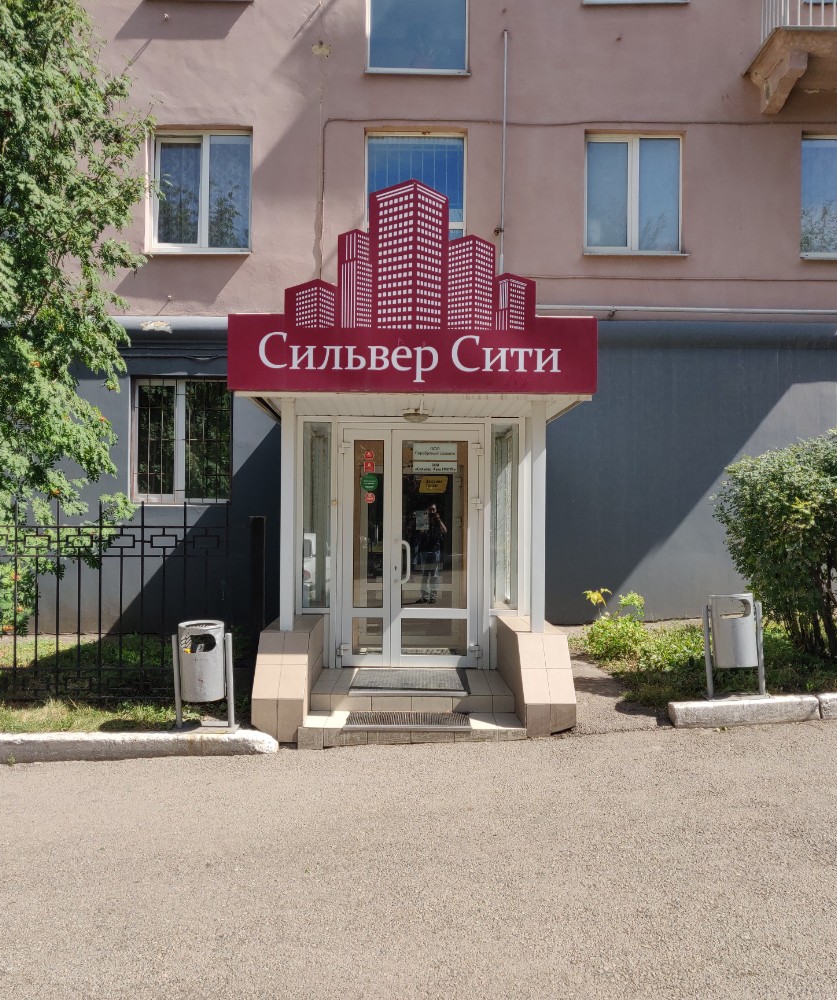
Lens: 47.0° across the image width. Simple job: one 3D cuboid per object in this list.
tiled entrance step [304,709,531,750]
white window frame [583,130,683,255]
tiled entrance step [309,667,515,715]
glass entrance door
[{"bbox_3d":[-0.036,1.665,6.980,1.580,0.140,0.520,1,0,1],"label":"tiled entrance step"},{"bbox_3d":[2.579,-3.667,11.560,1.170,1.440,0.100,1,0,1],"label":"white window frame"},{"bbox_3d":[-0.033,1.534,7.830,1.520,0.130,1.180,1,0,1],"label":"tiled entrance step"},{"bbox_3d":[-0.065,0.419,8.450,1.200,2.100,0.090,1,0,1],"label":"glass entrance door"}]

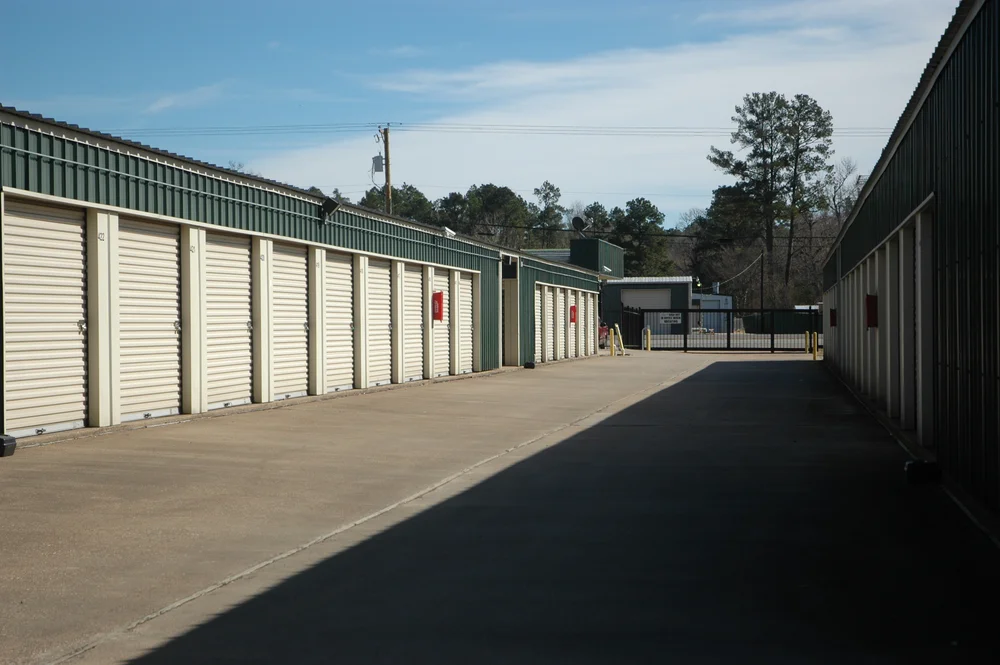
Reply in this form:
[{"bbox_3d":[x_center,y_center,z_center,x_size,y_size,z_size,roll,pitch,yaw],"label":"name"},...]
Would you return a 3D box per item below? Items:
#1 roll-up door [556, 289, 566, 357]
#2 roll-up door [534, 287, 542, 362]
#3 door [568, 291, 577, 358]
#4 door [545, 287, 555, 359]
[{"bbox_3d":[1.838,-0.244,60.698,0.100,2.134,2.440,-1,0,8],"label":"roll-up door"},{"bbox_3d":[0.967,-0.226,54.665,0.100,2.134,2.440,-1,0,8],"label":"roll-up door"},{"bbox_3d":[2.274,-0.253,63.715,0.100,2.134,2.440,-1,0,8],"label":"door"},{"bbox_3d":[1.403,-0.235,57.681,0.100,2.134,2.440,-1,0,8],"label":"door"}]

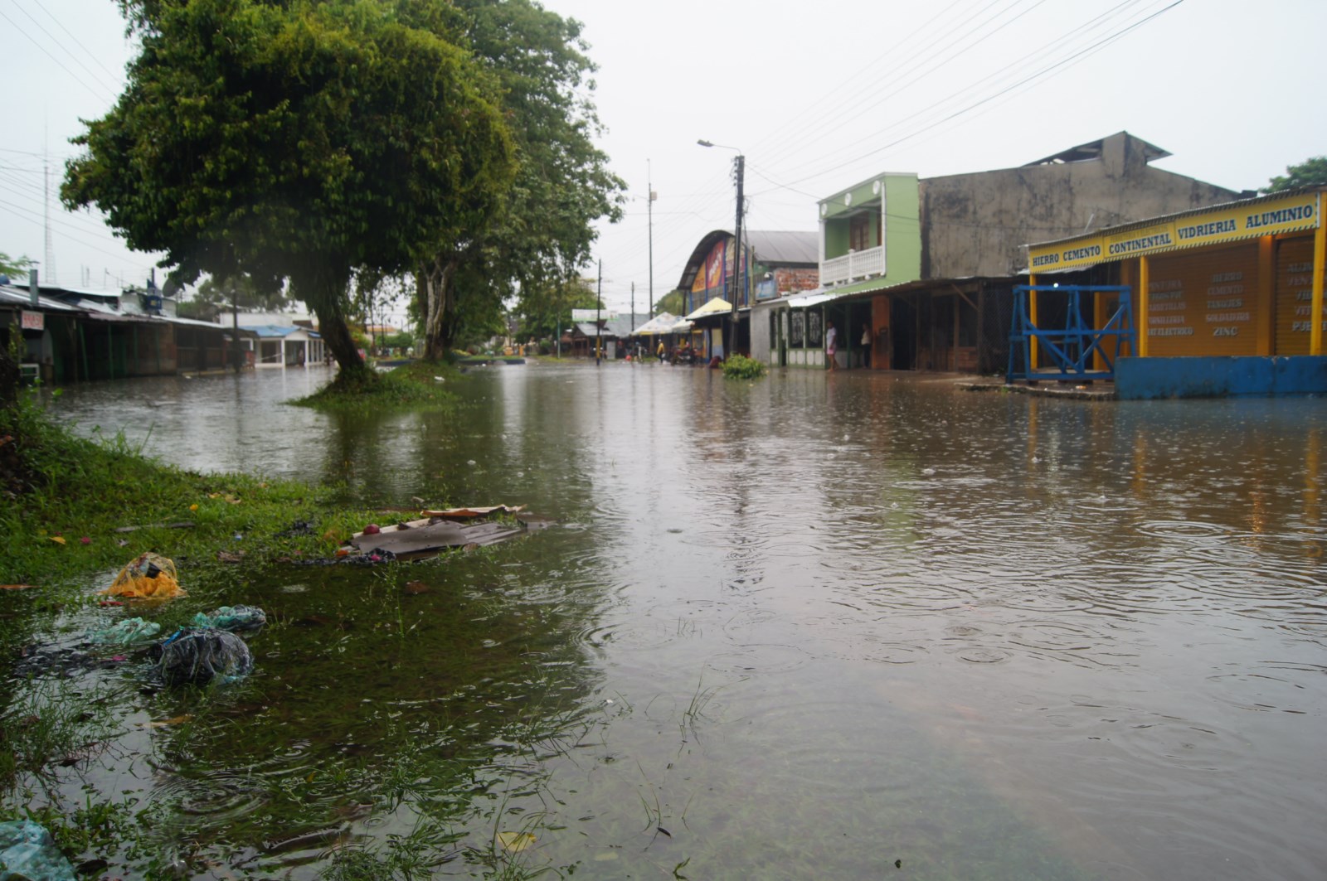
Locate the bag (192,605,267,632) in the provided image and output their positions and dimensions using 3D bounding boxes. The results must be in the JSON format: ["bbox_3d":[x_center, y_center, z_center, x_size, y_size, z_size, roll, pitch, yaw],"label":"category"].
[{"bbox_3d":[-0.993,0.395,2.265,0.172,0.045,0.120,-3,5,-24],"label":"bag"}]

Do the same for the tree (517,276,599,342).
[{"bbox_3d":[-10.440,-12.251,99.646,8.200,8.300,7.800,-1,5,0],"label":"tree"}]

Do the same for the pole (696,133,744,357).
[{"bbox_3d":[1.669,-5.432,29.703,1.350,6.950,0.330,-2,5,-11],"label":"pole"}]

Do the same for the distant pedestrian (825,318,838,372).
[{"bbox_3d":[5.260,-2.944,31.133,0.360,1.580,0.420,-3,5,-20],"label":"distant pedestrian"}]

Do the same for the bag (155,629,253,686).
[{"bbox_3d":[-0.890,0.404,1.917,0.172,0.085,0.150,-3,5,-25],"label":"bag"}]

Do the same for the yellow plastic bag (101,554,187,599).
[{"bbox_3d":[-1.362,0.345,2.595,0.205,0.100,0.180,-3,6,-28],"label":"yellow plastic bag"}]

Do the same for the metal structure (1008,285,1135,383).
[{"bbox_3d":[6.293,-1.635,15.336,1.770,1.490,0.680,-1,5,-6],"label":"metal structure"}]

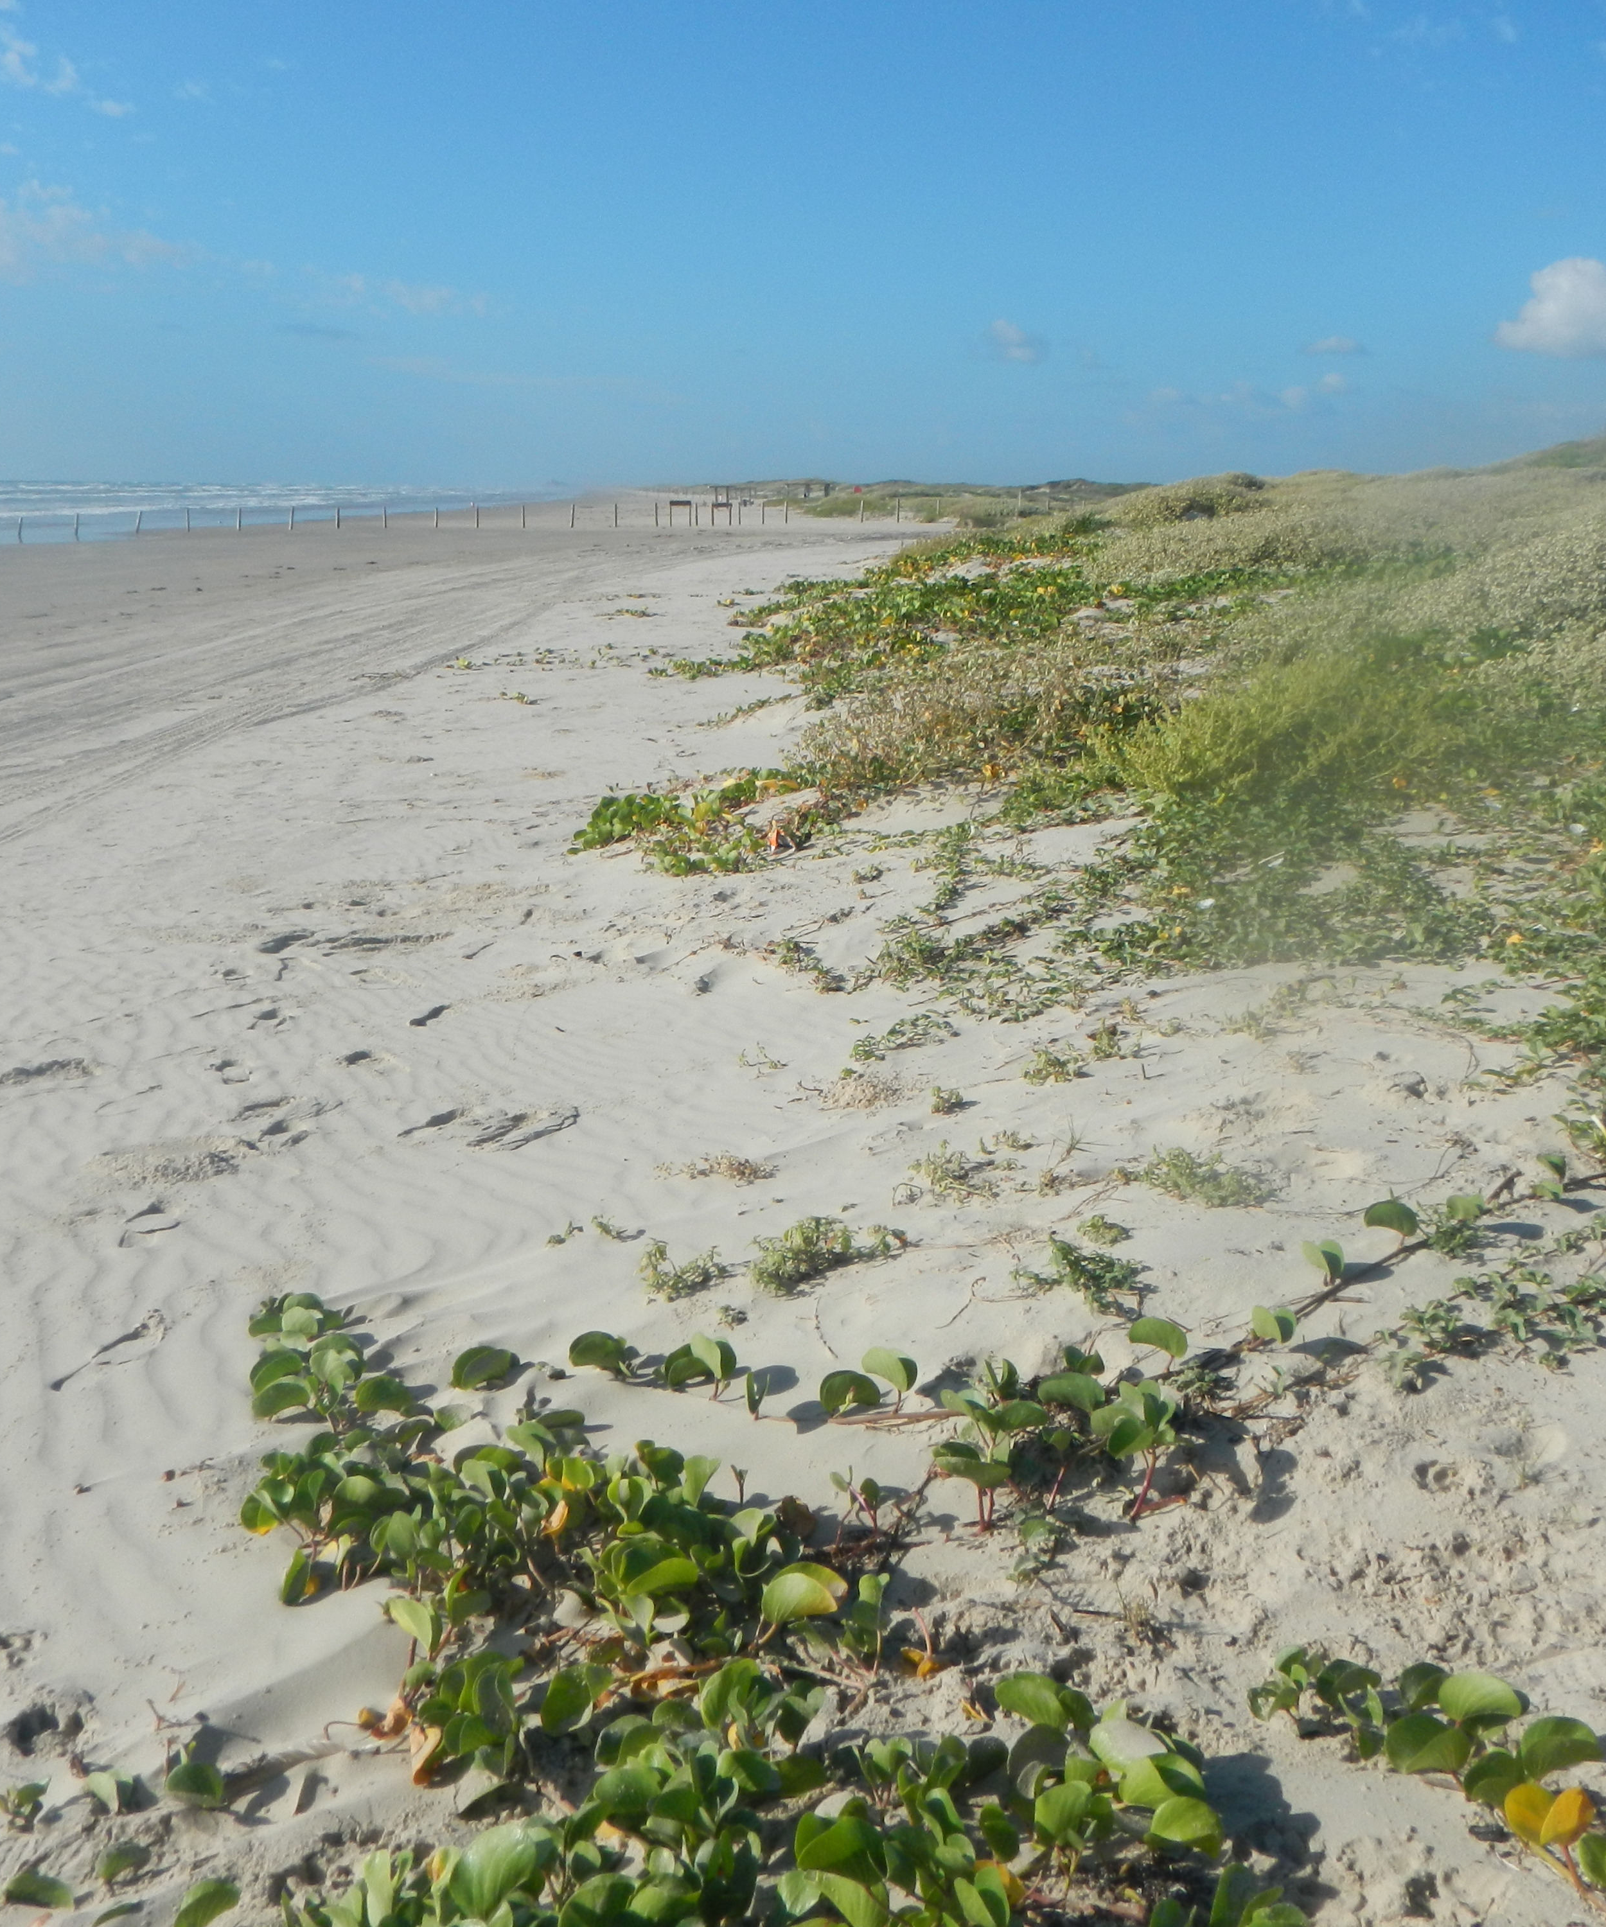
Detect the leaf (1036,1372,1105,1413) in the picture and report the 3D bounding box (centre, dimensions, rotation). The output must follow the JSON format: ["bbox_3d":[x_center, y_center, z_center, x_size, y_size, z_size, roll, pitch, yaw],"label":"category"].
[{"bbox_3d":[0.387,0.620,2.997,0.098,0.039,0.064,2,13,8],"label":"leaf"}]

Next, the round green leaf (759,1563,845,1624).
[{"bbox_3d":[-0.001,0.784,2.584,0.106,0.066,0.053,1,13,0],"label":"round green leaf"}]

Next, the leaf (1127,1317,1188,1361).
[{"bbox_3d":[0.550,0.584,3.227,0.093,0.049,0.061,3,13,10],"label":"leaf"}]

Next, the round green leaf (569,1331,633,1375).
[{"bbox_3d":[-0.313,0.603,3.220,0.100,0.043,0.065,-1,13,-6],"label":"round green leaf"}]

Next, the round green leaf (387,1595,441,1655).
[{"bbox_3d":[-0.473,0.803,2.524,0.064,0.065,0.045,-2,13,-11],"label":"round green leaf"}]

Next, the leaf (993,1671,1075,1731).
[{"bbox_3d":[0.250,0.798,2.250,0.089,0.041,0.058,2,13,7],"label":"leaf"}]

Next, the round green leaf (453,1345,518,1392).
[{"bbox_3d":[-0.488,0.619,3.187,0.099,0.049,0.064,-2,13,-9],"label":"round green leaf"}]

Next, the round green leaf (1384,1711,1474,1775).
[{"bbox_3d":[0.720,0.896,2.389,0.101,0.065,0.046,5,14,18],"label":"round green leaf"}]

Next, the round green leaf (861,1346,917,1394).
[{"bbox_3d":[0.130,0.610,3.121,0.081,0.056,0.053,1,13,3],"label":"round green leaf"}]

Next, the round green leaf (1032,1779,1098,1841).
[{"bbox_3d":[0.262,0.850,2.080,0.064,0.051,0.035,2,13,8],"label":"round green leaf"}]

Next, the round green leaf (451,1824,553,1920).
[{"bbox_3d":[-0.291,0.873,2.002,0.098,0.086,0.052,-2,13,-9],"label":"round green leaf"}]

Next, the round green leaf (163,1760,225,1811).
[{"bbox_3d":[-0.681,0.919,2.324,0.070,0.052,0.036,-4,14,-18],"label":"round green leaf"}]

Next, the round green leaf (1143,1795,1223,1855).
[{"bbox_3d":[0.382,0.866,2.088,0.081,0.037,0.052,3,13,12],"label":"round green leaf"}]

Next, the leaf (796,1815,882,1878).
[{"bbox_3d":[0.036,0.887,2.088,0.084,0.053,0.042,1,13,1],"label":"leaf"}]

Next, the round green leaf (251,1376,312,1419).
[{"bbox_3d":[-0.816,0.677,3.244,0.091,0.057,0.046,-3,13,-15],"label":"round green leaf"}]

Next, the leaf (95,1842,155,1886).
[{"bbox_3d":[-0.681,0.903,2.086,0.058,0.028,0.038,-4,14,-20],"label":"leaf"}]

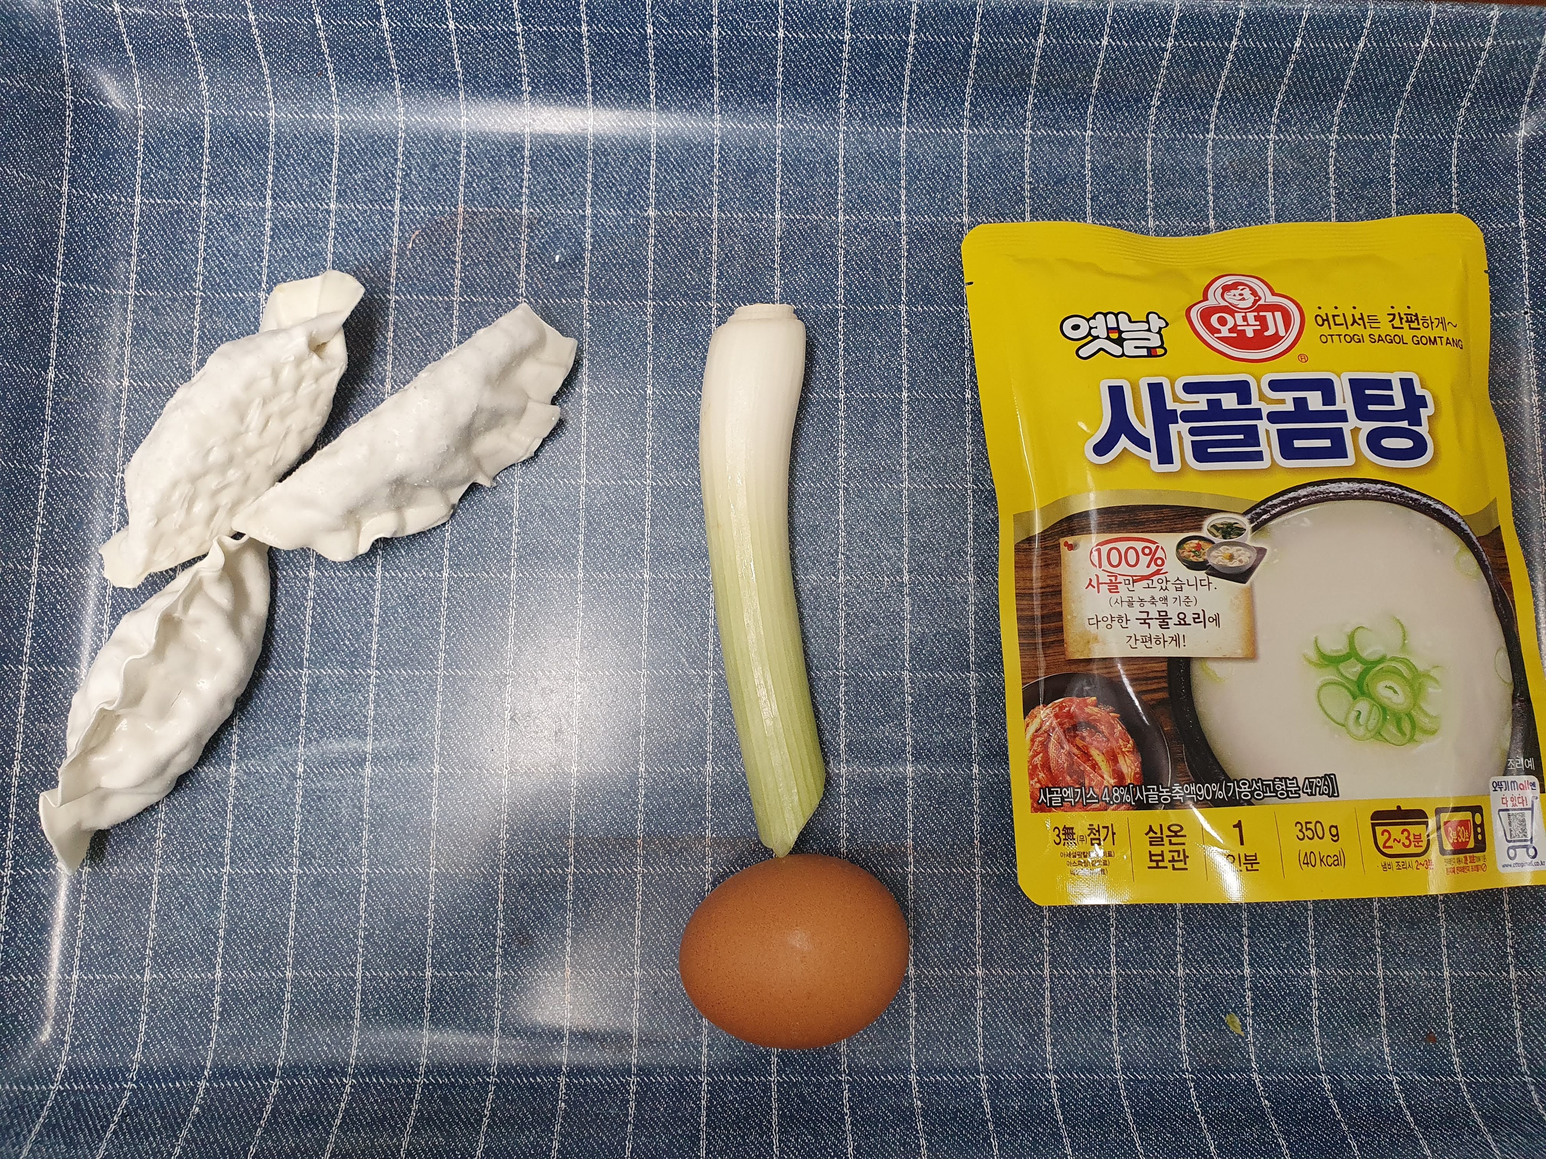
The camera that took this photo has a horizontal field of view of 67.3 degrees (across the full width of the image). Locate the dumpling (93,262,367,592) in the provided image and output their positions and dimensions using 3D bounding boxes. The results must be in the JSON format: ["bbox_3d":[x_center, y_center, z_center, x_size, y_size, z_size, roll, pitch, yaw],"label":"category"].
[{"bbox_3d":[-0.139,-0.039,0.301,0.035,0.030,0.099,36,82,3],"label":"dumpling"}]

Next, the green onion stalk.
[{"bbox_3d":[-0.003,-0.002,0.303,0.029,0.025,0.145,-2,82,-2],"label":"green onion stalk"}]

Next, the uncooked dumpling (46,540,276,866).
[{"bbox_3d":[-0.155,0.029,0.290,0.037,0.033,0.092,34,82,3],"label":"uncooked dumpling"}]

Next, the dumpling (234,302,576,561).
[{"bbox_3d":[-0.092,-0.034,0.304,0.101,0.026,0.036,-37,85,-6],"label":"dumpling"}]

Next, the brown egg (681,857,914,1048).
[{"bbox_3d":[0.005,0.089,0.280,0.055,0.045,0.045,0,82,-2],"label":"brown egg"}]

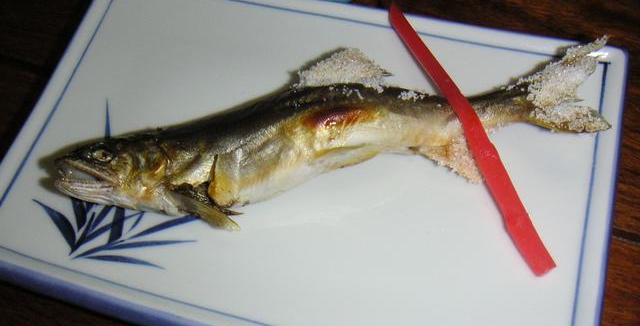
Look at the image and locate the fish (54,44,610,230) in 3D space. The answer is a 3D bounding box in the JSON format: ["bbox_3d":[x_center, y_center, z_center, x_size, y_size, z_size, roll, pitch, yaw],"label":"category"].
[{"bbox_3d":[0.005,-0.013,0.242,0.199,0.029,0.057,-11,62,-2],"label":"fish"}]

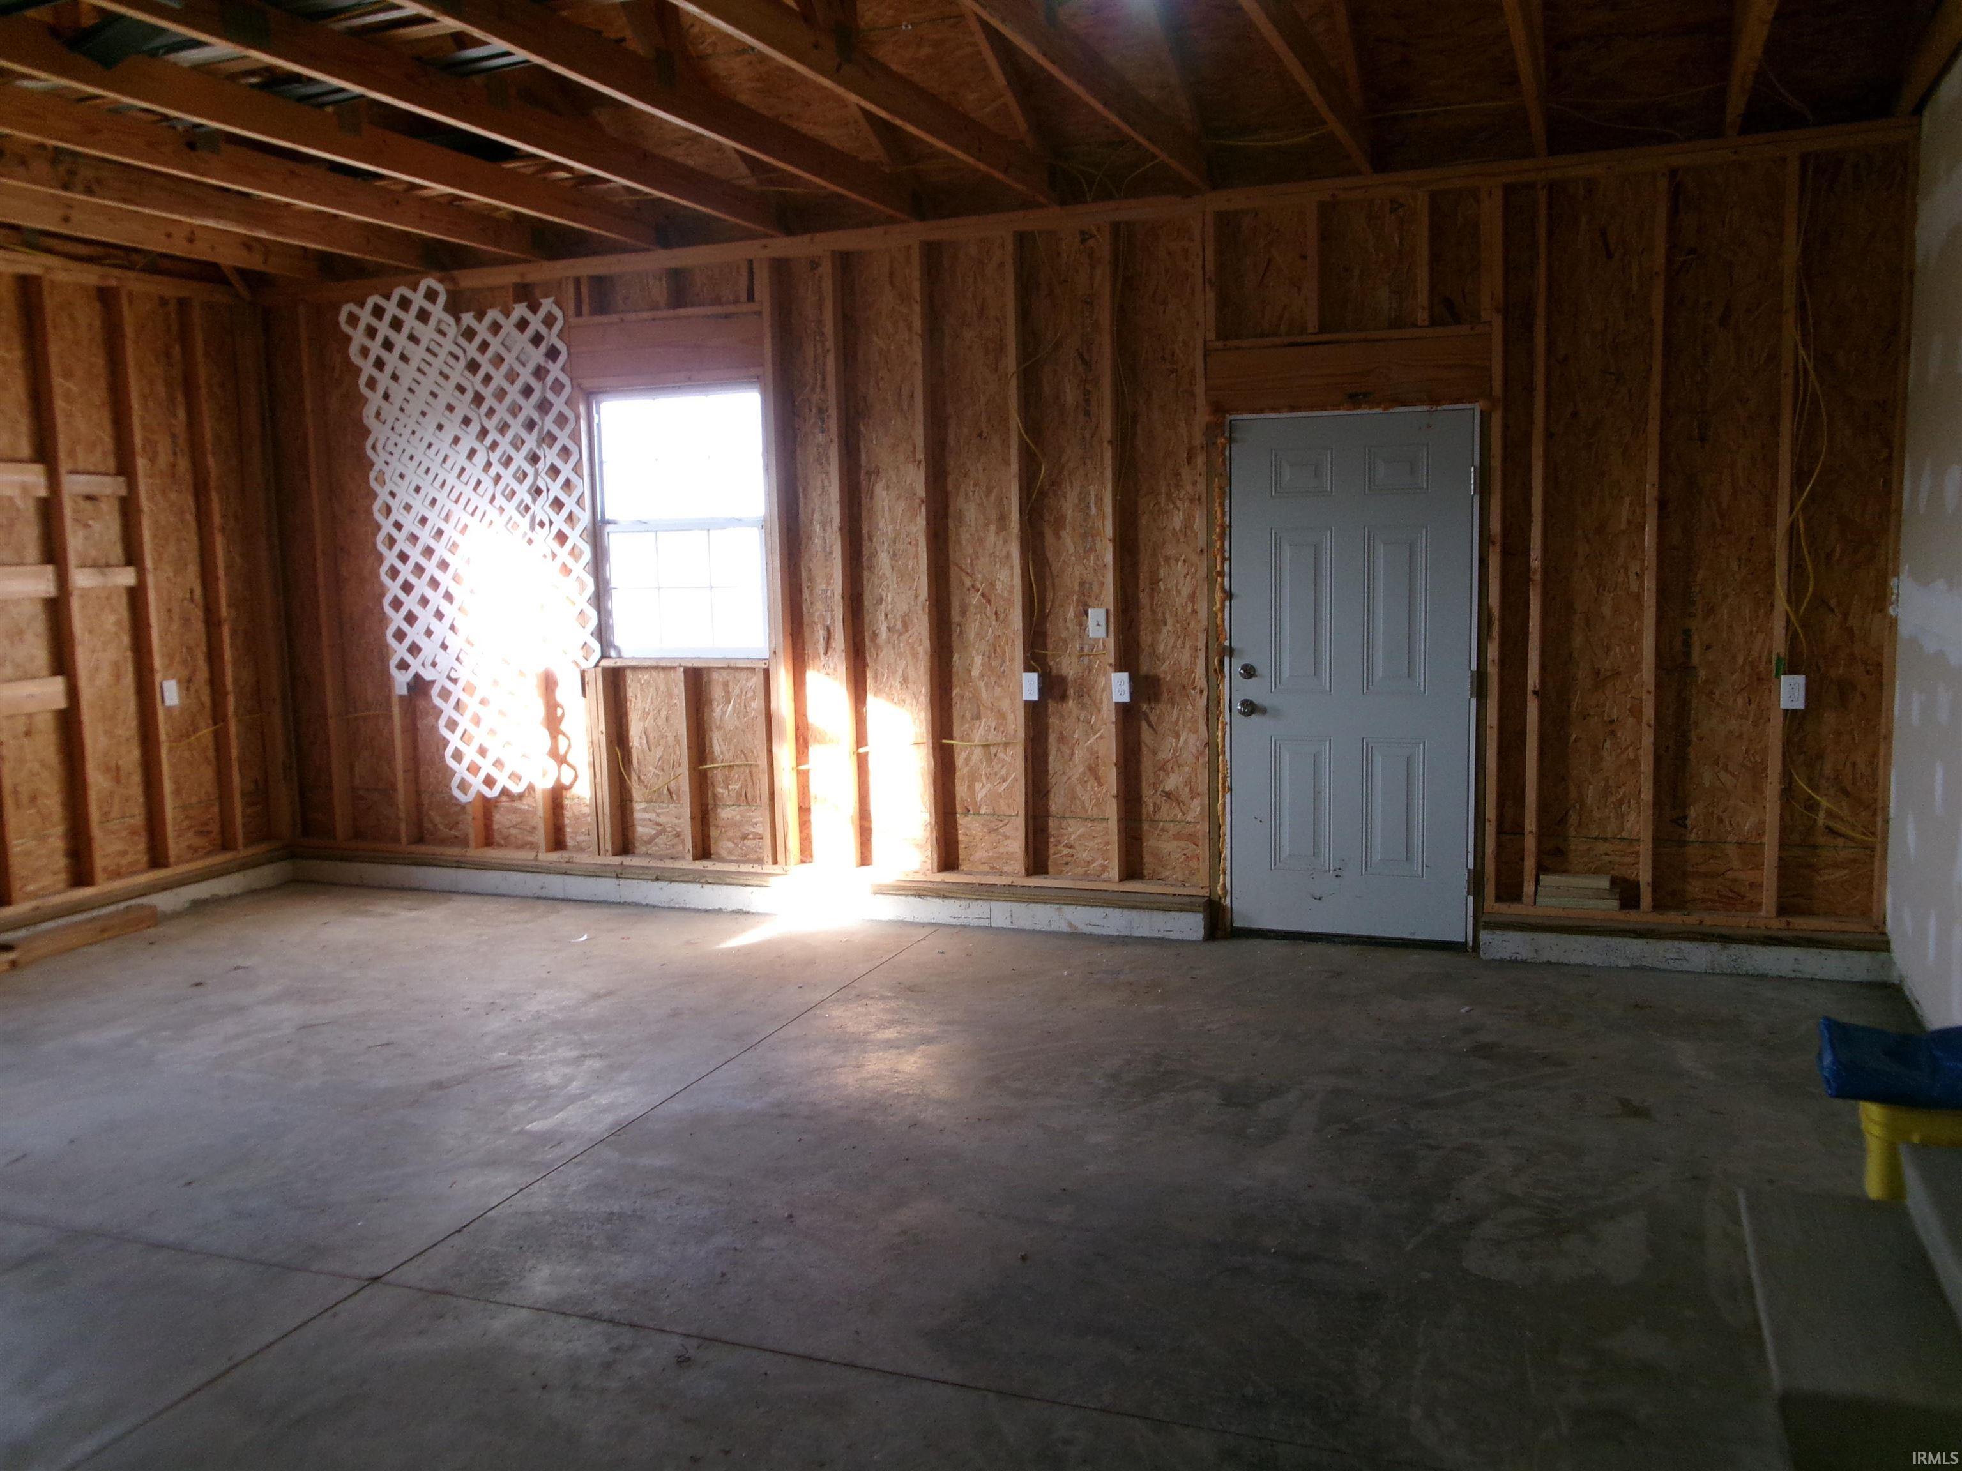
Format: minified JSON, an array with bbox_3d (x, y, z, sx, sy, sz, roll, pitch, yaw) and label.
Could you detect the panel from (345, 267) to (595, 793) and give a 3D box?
[{"bbox_3d":[-2.401,-0.900,7.466,1.375,2.475,0.040,1,7,21],"label":"panel"}]

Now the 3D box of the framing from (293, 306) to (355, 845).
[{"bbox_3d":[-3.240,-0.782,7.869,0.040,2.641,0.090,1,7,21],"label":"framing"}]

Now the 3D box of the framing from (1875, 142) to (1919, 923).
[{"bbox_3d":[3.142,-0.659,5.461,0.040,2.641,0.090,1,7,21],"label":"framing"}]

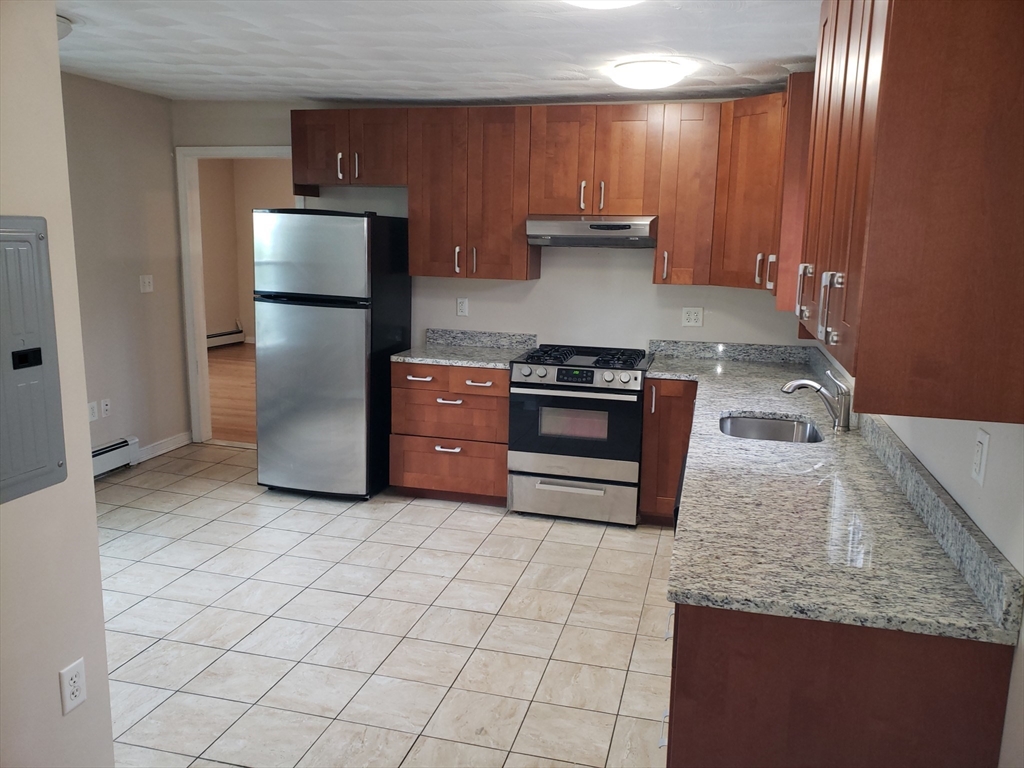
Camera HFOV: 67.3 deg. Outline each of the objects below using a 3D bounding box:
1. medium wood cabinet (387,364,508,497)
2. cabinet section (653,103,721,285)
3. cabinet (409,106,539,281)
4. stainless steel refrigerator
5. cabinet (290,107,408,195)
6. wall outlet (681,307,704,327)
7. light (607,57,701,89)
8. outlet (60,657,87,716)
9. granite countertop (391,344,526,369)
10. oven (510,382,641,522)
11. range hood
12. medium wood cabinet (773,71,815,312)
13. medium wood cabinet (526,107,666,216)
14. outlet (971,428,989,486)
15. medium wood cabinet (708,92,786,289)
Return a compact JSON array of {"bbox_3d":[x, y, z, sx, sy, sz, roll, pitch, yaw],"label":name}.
[{"bbox_3d":[-0.304,0.270,4.955,0.763,0.883,0.622,4,11,14],"label":"medium wood cabinet"},{"bbox_3d":[1.031,-1.087,4.494,0.305,0.994,0.348,4,11,14],"label":"cabinet section"},{"bbox_3d":[-0.224,-1.173,4.805,0.762,0.997,0.348,4,11,14],"label":"cabinet"},{"bbox_3d":[-1.090,-0.207,4.844,0.730,1.700,0.710,4,11,14],"label":"stainless steel refrigerator"},{"bbox_3d":[-0.965,-1.469,4.943,0.776,0.502,0.348,4,11,14],"label":"cabinet"},{"bbox_3d":[1.122,-0.413,4.774,0.122,0.116,0.012,4,11,14],"label":"wall outlet"},{"bbox_3d":[0.656,-1.469,3.690,0.360,0.100,0.360,4,11,14],"label":"light"},{"bbox_3d":[-1.131,0.781,1.983,0.012,0.120,0.077,4,11,14],"label":"outlet"},{"bbox_3d":[-0.290,-0.164,4.760,0.765,0.038,0.640,4,11,14],"label":"granite countertop"},{"bbox_3d":[0.424,0.343,4.651,0.760,0.800,0.670,4,11,14],"label":"oven"},{"bbox_3d":[0.490,-0.913,4.585,0.756,0.175,0.505,4,11,14],"label":"range hood"},{"bbox_3d":[1.467,-0.901,3.734,0.330,1.060,0.450,4,11,14],"label":"medium wood cabinet"},{"bbox_3d":[0.510,-1.306,4.550,0.757,0.610,0.335,4,11,14],"label":"medium wood cabinet"},{"bbox_3d":[1.048,0.163,1.730,0.012,0.121,0.076,4,11,14],"label":"outlet"},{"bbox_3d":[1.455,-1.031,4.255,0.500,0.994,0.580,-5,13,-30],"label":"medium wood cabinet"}]

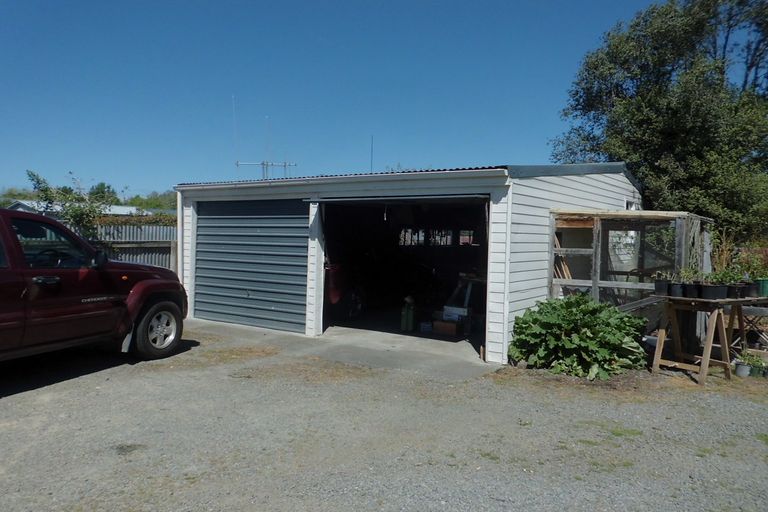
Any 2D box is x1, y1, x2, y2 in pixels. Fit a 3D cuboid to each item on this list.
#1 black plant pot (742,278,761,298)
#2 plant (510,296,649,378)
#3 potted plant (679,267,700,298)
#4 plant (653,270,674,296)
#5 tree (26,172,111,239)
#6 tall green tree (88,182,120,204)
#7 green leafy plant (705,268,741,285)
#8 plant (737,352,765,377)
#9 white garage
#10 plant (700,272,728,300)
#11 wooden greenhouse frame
[{"bbox_3d":[4.473,0.383,6.750,0.190,0.260,0.190,2,2,34],"label":"black plant pot"},{"bbox_3d":[2.508,0.902,6.818,1.520,0.880,1.350,2,2,35],"label":"plant"},{"bbox_3d":[3.652,0.329,6.630,0.220,0.360,0.210,2,2,29],"label":"potted plant"},{"bbox_3d":[3.415,0.343,6.800,0.210,0.300,0.200,2,2,27],"label":"plant"},{"bbox_3d":[-7.046,-0.446,12.347,1.750,2.858,1.700,0,2,-30],"label":"tree"},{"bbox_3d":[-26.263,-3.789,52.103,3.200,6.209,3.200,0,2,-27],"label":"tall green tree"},{"bbox_3d":[4.028,0.244,6.600,0.380,0.190,0.300,2,2,31],"label":"green leafy plant"},{"bbox_3d":[4.276,1.272,6.470,0.280,0.280,0.250,2,2,34],"label":"plant"},{"bbox_3d":[1.086,-0.451,11.844,6.700,3.200,8.100,2,2,35],"label":"white garage"},{"bbox_3d":[3.915,0.367,6.570,0.280,0.320,0.250,2,2,31],"label":"plant"},{"bbox_3d":[3.951,0.336,8.677,1.780,1.950,3.000,2,2,35],"label":"wooden greenhouse frame"}]

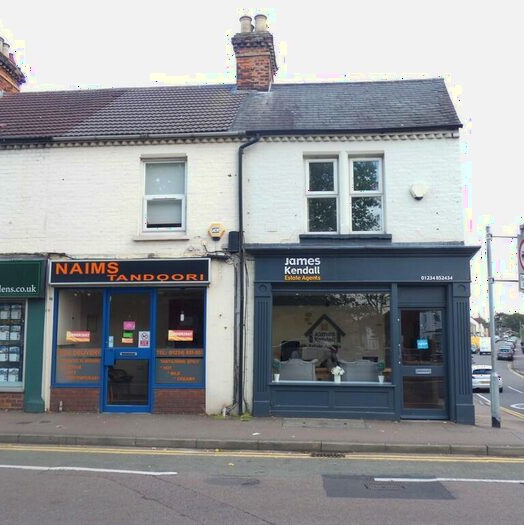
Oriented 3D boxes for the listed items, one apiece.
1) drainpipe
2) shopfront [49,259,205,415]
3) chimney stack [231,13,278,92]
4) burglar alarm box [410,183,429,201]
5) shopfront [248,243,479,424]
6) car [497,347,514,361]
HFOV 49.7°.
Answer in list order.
[{"bbox_3d":[-0.244,0.170,10.303,0.421,5.088,0.180,0,-6,6],"label":"drainpipe"},{"bbox_3d":[-2.440,1.346,10.436,3.064,2.821,0.300,0,-6,6],"label":"shopfront"},{"bbox_3d":[-0.142,-5.076,14.458,1.001,2.010,1.650,0,-6,6],"label":"chimney stack"},{"bbox_3d":[2.744,-1.235,9.898,0.318,0.322,0.100,0,-5,5],"label":"burglar alarm box"},{"bbox_3d":[1.738,1.232,9.926,4.011,3.052,0.400,0,-6,6],"label":"shopfront"},{"bbox_3d":[28.501,10.643,66.000,1.780,1.500,4.200,-3,-6,27],"label":"car"}]

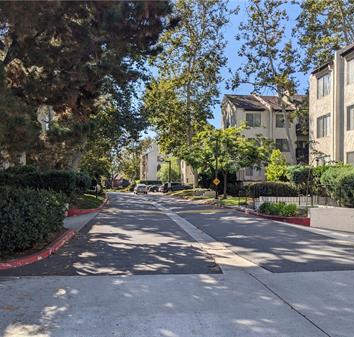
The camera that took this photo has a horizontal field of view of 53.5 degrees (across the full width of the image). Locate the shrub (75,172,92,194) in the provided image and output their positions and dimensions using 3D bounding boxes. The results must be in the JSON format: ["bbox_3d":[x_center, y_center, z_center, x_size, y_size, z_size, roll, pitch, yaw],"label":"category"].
[{"bbox_3d":[-7.996,1.326,30.000,1.600,1.800,1.700,1,-3,-18],"label":"shrub"}]

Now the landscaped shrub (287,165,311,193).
[{"bbox_3d":[6.984,0.656,20.000,1.450,1.750,1.400,-1,-3,30],"label":"landscaped shrub"}]

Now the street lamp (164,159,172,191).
[{"bbox_3d":[-1.201,1.156,52.000,1.000,4.700,0.300,1,-3,-17],"label":"street lamp"}]

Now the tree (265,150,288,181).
[{"bbox_3d":[9.644,-0.145,34.000,2.300,3.700,2.300,0,-2,0],"label":"tree"}]

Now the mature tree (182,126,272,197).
[{"bbox_3d":[4.391,-0.609,30.500,7.500,6.400,7.000,0,-2,0],"label":"mature tree"}]

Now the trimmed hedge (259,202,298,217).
[{"bbox_3d":[4.629,1.861,16.000,1.100,0.600,1.750,2,-3,-26],"label":"trimmed hedge"}]

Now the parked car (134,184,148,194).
[{"bbox_3d":[-5.262,3.113,52.000,1.850,1.550,4.500,1,-2,-14],"label":"parked car"}]

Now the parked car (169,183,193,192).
[{"bbox_3d":[0.000,3.120,57.000,4.700,1.600,1.850,2,-3,-30],"label":"parked car"}]

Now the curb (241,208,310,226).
[{"bbox_3d":[4.348,2.216,17.209,0.524,0.320,7.599,1,-2,-10],"label":"curb"}]

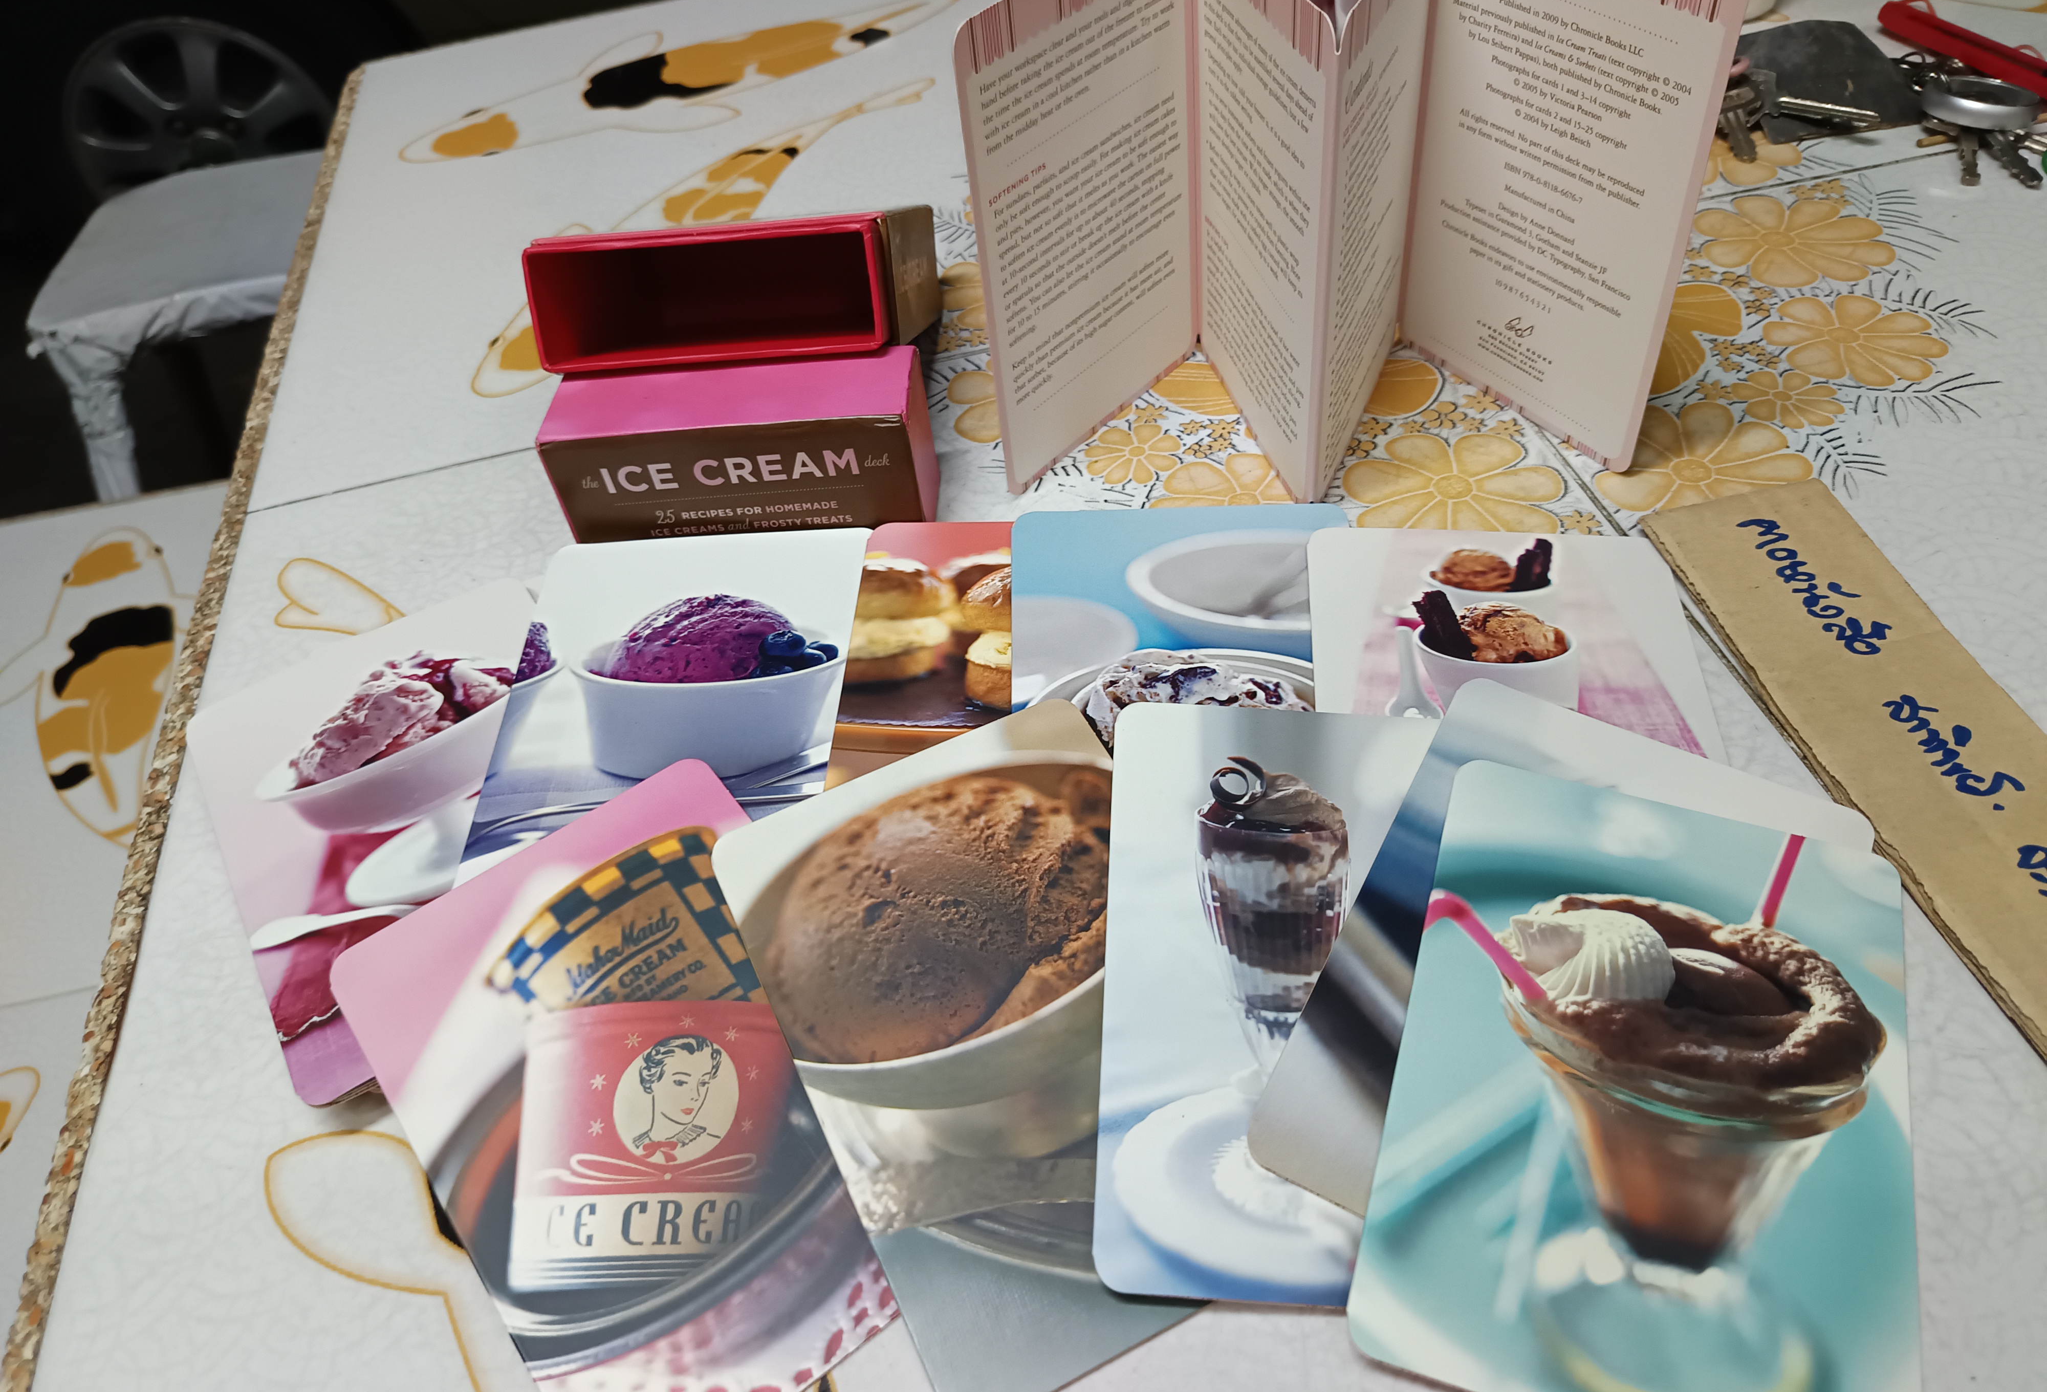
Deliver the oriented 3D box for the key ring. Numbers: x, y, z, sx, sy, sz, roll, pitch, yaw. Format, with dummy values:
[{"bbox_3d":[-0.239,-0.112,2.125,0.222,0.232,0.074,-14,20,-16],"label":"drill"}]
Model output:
[{"bbox_3d":[0.358,-0.223,0.532,0.040,0.009,0.040,1,40,-1],"label":"key ring"}]

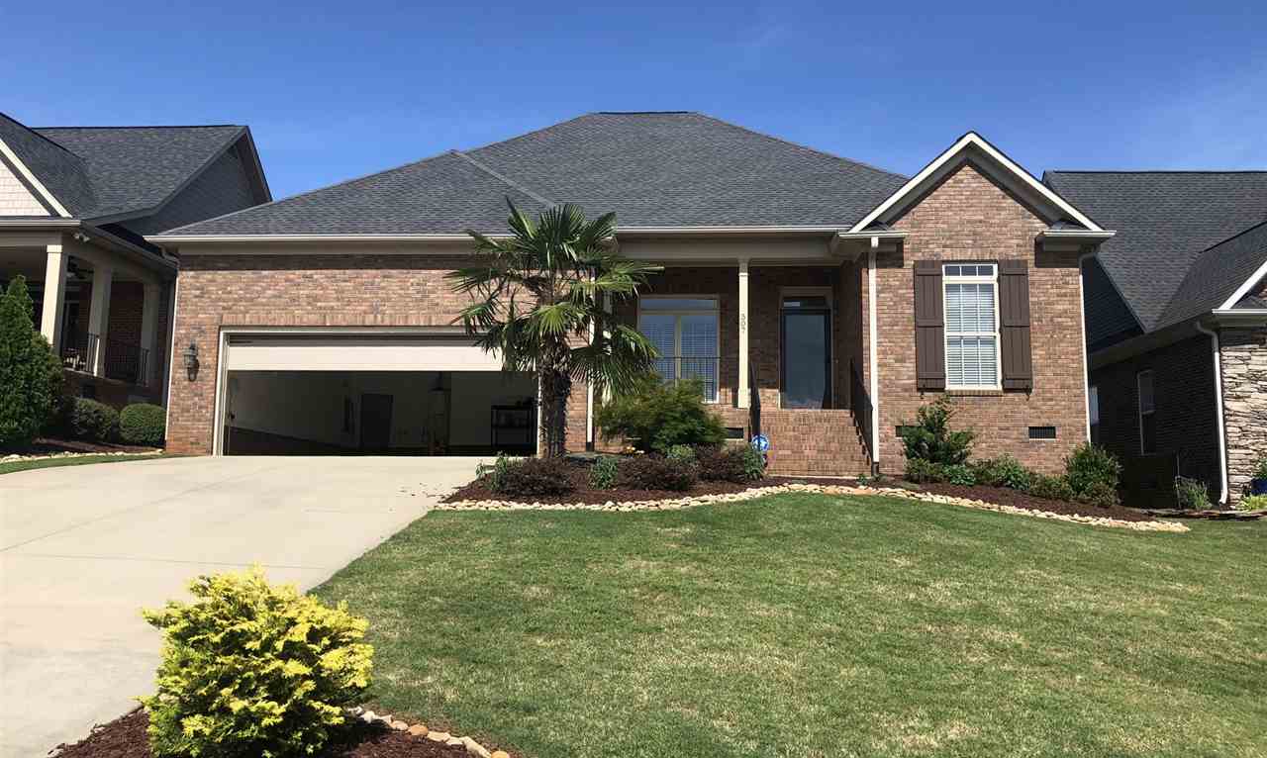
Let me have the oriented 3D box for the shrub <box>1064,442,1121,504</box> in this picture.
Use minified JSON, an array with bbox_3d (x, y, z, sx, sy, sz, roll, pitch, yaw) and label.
[{"bbox_3d":[6.921,1.426,15.461,0.866,0.923,0.823,0,-8,3],"label":"shrub"}]

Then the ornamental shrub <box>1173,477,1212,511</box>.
[{"bbox_3d":[9.723,1.990,17.834,0.606,0.585,0.600,0,-8,4],"label":"ornamental shrub"}]

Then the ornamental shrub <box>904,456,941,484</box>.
[{"bbox_3d":[4.395,1.395,15.613,0.573,0.421,0.544,0,-8,3],"label":"ornamental shrub"}]

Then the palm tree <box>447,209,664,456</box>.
[{"bbox_3d":[-1.115,-0.596,14.516,3.028,3.957,3.028,0,-8,3],"label":"palm tree"}]

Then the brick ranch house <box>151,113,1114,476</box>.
[{"bbox_3d":[0.137,-1.926,23.806,15.900,8.950,14.000,0,-8,4],"label":"brick ranch house"}]

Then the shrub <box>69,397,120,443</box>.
[{"bbox_3d":[-10.427,0.805,19.843,0.864,0.906,0.900,0,-8,4],"label":"shrub"}]

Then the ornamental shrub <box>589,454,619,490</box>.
[{"bbox_3d":[-0.389,1.246,13.657,0.422,0.473,0.422,0,-8,3],"label":"ornamental shrub"}]

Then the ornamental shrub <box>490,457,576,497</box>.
[{"bbox_3d":[-1.085,1.054,10.944,0.905,0.447,0.850,0,-8,4],"label":"ornamental shrub"}]

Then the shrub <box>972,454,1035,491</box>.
[{"bbox_3d":[5.336,1.350,14.754,0.858,0.520,0.850,0,-8,4],"label":"shrub"}]

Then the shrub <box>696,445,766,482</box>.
[{"bbox_3d":[1.401,1.216,14.724,0.967,0.539,0.822,0,-8,3],"label":"shrub"}]

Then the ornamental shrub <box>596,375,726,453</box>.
[{"bbox_3d":[0.438,0.597,16.474,2.068,1.310,1.862,0,-8,3],"label":"ornamental shrub"}]

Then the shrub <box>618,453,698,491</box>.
[{"bbox_3d":[0.289,1.111,12.267,0.948,0.457,0.900,0,-8,4],"label":"shrub"}]

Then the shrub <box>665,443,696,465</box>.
[{"bbox_3d":[0.688,1.122,14.988,0.434,0.376,0.434,0,-8,3],"label":"shrub"}]

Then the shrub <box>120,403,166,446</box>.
[{"bbox_3d":[-9.451,0.896,19.849,1.016,0.856,1.016,0,-8,3],"label":"shrub"}]

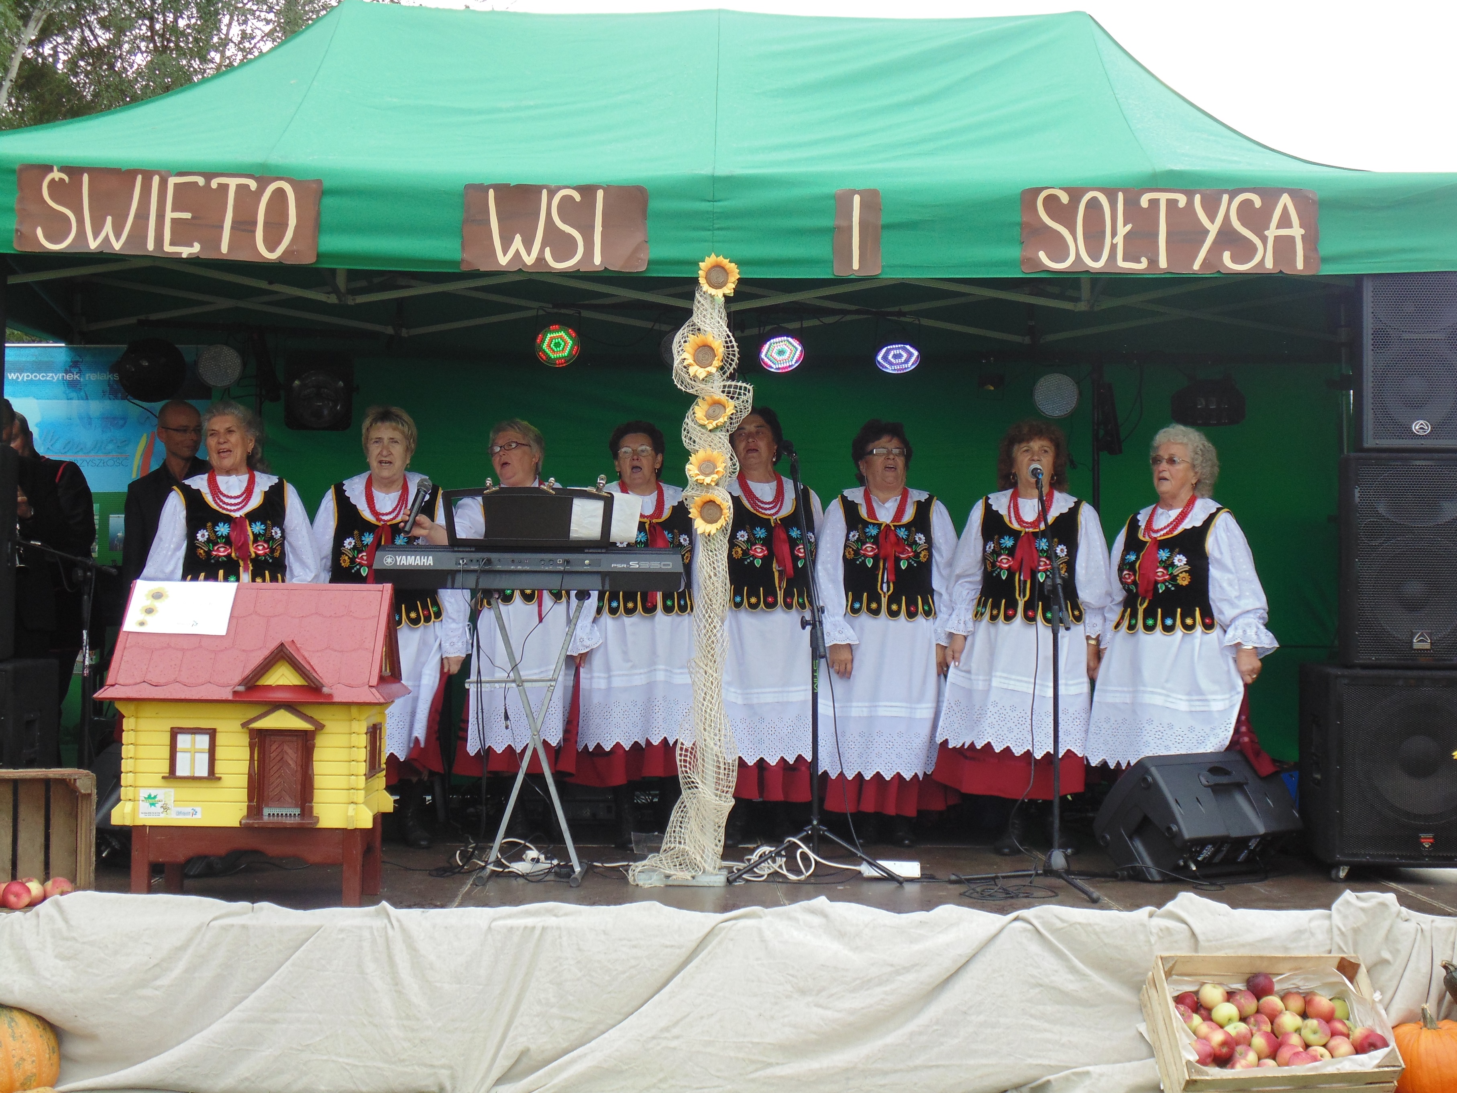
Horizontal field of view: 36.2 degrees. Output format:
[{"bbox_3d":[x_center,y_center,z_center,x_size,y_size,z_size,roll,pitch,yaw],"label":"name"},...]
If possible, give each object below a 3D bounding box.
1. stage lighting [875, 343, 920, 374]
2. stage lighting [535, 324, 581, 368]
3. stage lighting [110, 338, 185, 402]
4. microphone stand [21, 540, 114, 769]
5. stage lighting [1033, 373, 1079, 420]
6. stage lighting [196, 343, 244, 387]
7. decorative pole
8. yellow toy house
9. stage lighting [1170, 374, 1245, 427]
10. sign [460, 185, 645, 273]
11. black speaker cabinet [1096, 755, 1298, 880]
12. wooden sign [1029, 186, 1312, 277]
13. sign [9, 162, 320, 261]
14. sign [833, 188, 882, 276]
[{"bbox_3d":[0.726,-0.866,9.647,0.200,0.150,0.200,0,-39,-4],"label":"stage lighting"},{"bbox_3d":[-0.747,-0.899,9.665,0.200,0.200,0.150,0,27,-11],"label":"stage lighting"},{"bbox_3d":[-2.415,-0.736,9.300,0.300,0.275,0.260,0,11,-20],"label":"stage lighting"},{"bbox_3d":[-2.480,0.525,8.550,0.620,1.140,0.550,0,-1,30],"label":"microphone stand"},{"bbox_3d":[1.448,-0.668,9.850,0.210,0.210,0.220,0,-1,7],"label":"stage lighting"},{"bbox_3d":[-2.175,-0.787,9.571,0.200,0.200,0.150,0,15,-9],"label":"stage lighting"},{"bbox_3d":[-0.123,0.078,7.320,0.385,2.040,0.280,1,-1,0],"label":"decorative pole"},{"bbox_3d":[-1.431,0.588,6.790,0.860,0.975,0.530,1,-1,0],"label":"yellow toy house"},{"bbox_3d":[2.077,-0.628,9.650,0.320,0.215,0.240,1,12,7],"label":"stage lighting"},{"bbox_3d":[-0.585,-1.073,7.520,0.620,0.290,0.030,1,-1,-2],"label":"sign"},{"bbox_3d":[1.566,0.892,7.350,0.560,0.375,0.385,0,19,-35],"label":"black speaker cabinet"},{"bbox_3d":[1.435,-1.023,7.250,0.970,0.280,0.020,0,1,-2],"label":"wooden sign"},{"bbox_3d":[-1.878,-1.113,7.480,1.015,0.290,0.030,2,-1,-2],"label":"sign"},{"bbox_3d":[0.437,-1.062,7.540,0.158,0.293,0.030,1,-1,-2],"label":"sign"}]

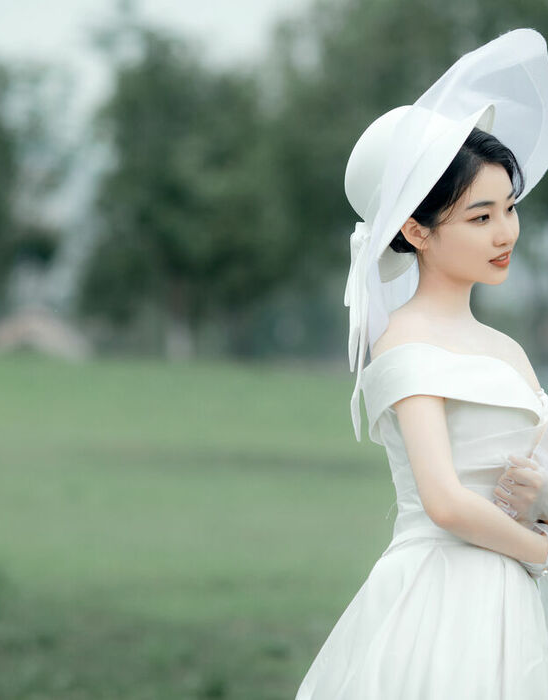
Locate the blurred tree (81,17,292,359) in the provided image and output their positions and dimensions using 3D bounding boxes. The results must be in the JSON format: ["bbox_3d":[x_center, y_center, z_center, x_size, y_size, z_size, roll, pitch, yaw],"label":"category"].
[{"bbox_3d":[-1.374,-2.552,60.000,3.300,5.400,3.200,0,1,0],"label":"blurred tree"}]

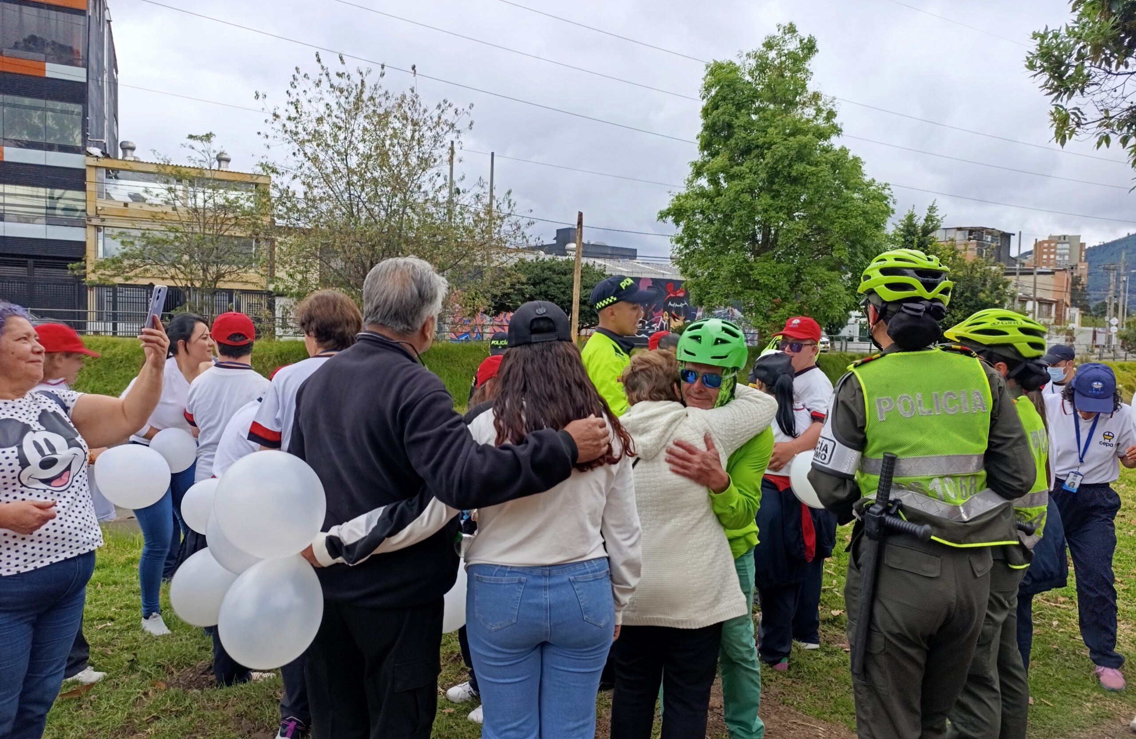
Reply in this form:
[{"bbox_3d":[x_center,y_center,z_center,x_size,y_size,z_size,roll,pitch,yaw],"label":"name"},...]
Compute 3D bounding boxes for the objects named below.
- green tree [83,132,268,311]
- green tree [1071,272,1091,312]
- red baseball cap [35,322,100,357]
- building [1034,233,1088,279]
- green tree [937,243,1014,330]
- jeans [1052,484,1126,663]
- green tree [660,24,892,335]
[{"bbox_3d":[-13.741,-4.866,27.000,6.600,7.200,6.000,1,3,-24],"label":"green tree"},{"bbox_3d":[63.850,-9.314,95.000,4.500,7.000,4.500,1,3,-24],"label":"green tree"},{"bbox_3d":[-2.220,-0.136,3.350,0.265,0.145,0.180,0,2,-33],"label":"red baseball cap"},{"bbox_3d":[214.822,-42.427,330.000,21.000,32.000,18.000,2,2,30],"label":"building"},{"bbox_3d":[25.724,-4.706,48.000,5.400,6.600,5.000,2,2,24],"label":"green tree"},{"bbox_3d":[2.434,0.964,3.560,0.380,0.880,0.330,2,2,30],"label":"jeans"},{"bbox_3d":[9.911,-8.771,36.000,11.000,15.400,10.300,2,2,12],"label":"green tree"}]

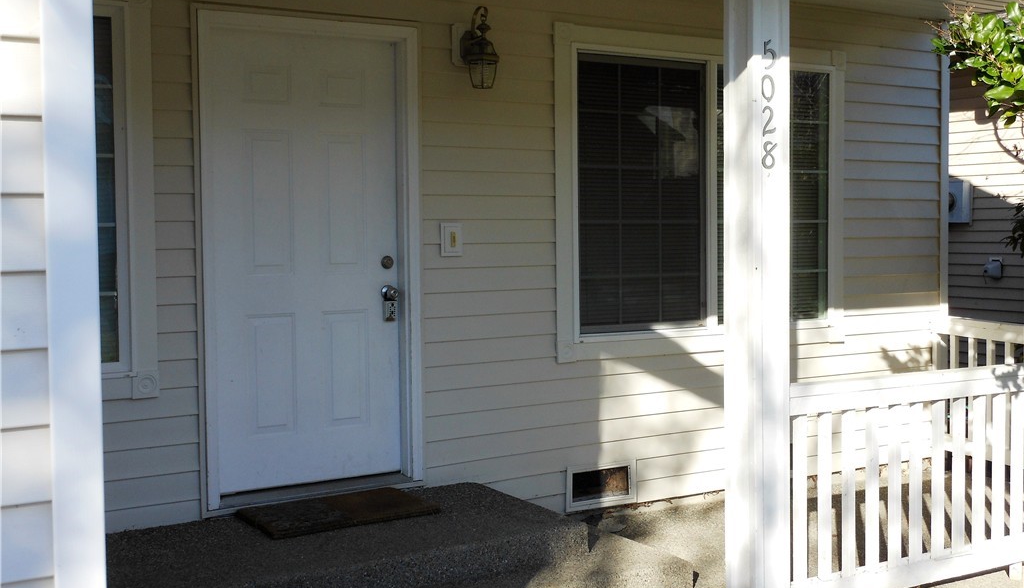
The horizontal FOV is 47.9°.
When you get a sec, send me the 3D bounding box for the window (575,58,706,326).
[{"bbox_3d":[0.690,-0.519,6.025,0.838,1.427,0.070,-2,3,-31],"label":"window"}]

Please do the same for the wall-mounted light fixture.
[{"bbox_3d":[-0.152,-1.134,5.333,0.160,0.378,0.235,-2,3,-31],"label":"wall-mounted light fixture"}]

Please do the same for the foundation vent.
[{"bbox_3d":[0.462,0.986,5.944,0.437,0.234,0.065,-2,3,-31],"label":"foundation vent"}]

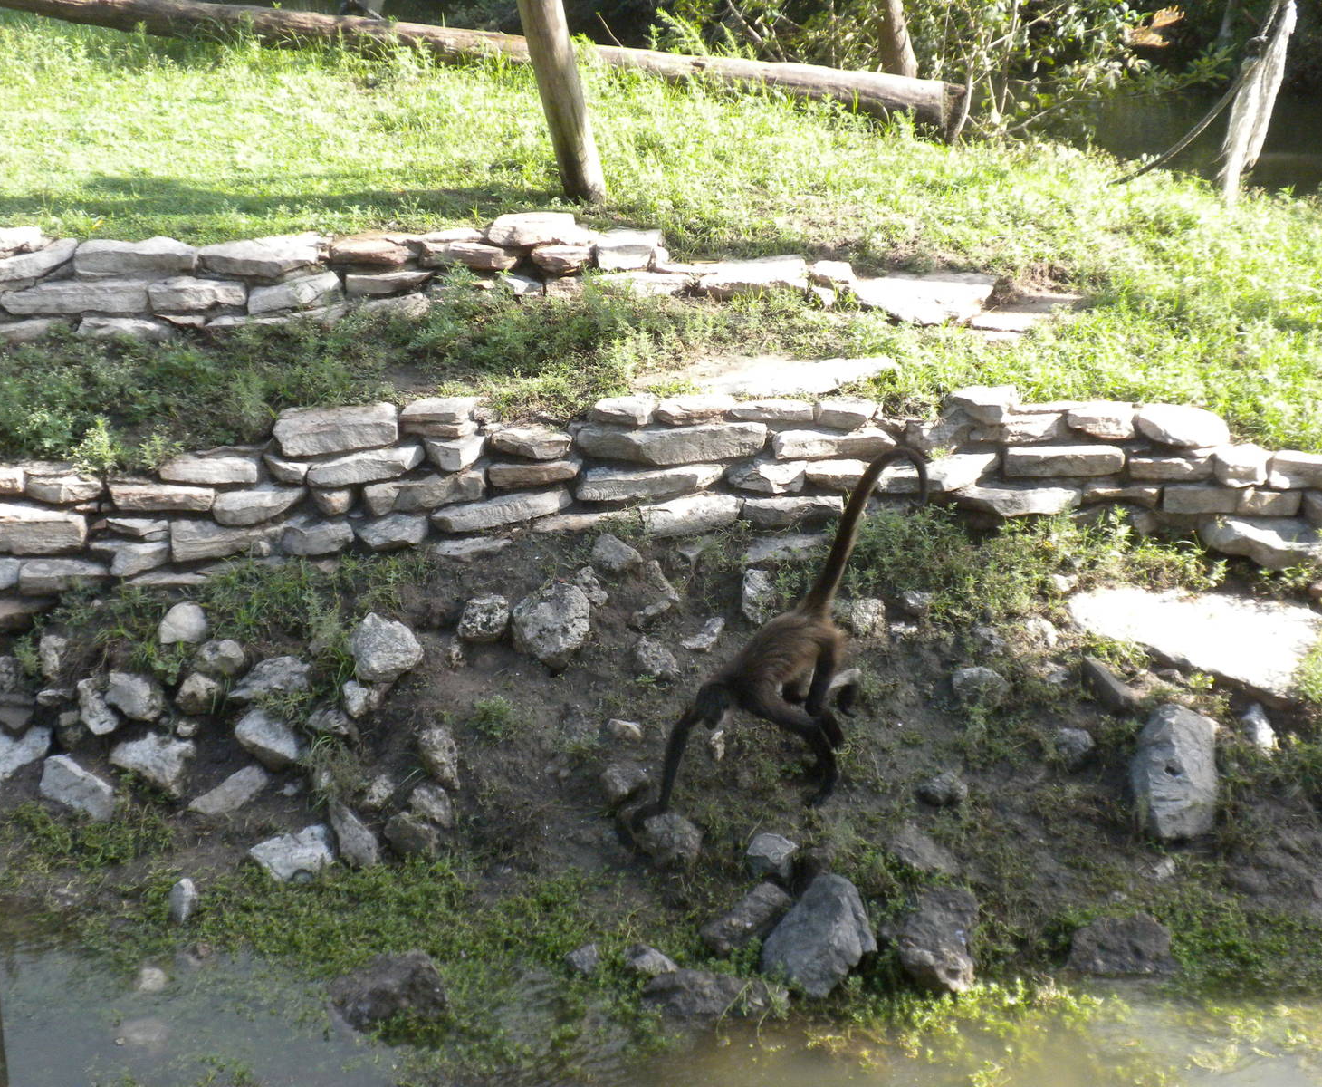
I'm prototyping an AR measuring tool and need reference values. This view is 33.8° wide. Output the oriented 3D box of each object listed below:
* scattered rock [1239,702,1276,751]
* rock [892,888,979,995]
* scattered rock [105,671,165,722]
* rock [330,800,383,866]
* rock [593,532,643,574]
[{"bbox_3d":[1.919,0.590,6.980,0.080,0.075,0.170,-18,54,-13],"label":"scattered rock"},{"bbox_3d":[0.814,1.179,6.451,0.250,0.250,0.230,3,20,8],"label":"rock"},{"bbox_3d":[-1.612,0.468,6.666,0.184,0.148,0.156,0,18,0],"label":"scattered rock"},{"bbox_3d":[-0.960,0.910,6.850,0.105,0.100,0.250,-17,51,-14],"label":"rock"},{"bbox_3d":[-0.137,0.034,6.836,0.164,0.128,0.139,0,18,0],"label":"rock"}]

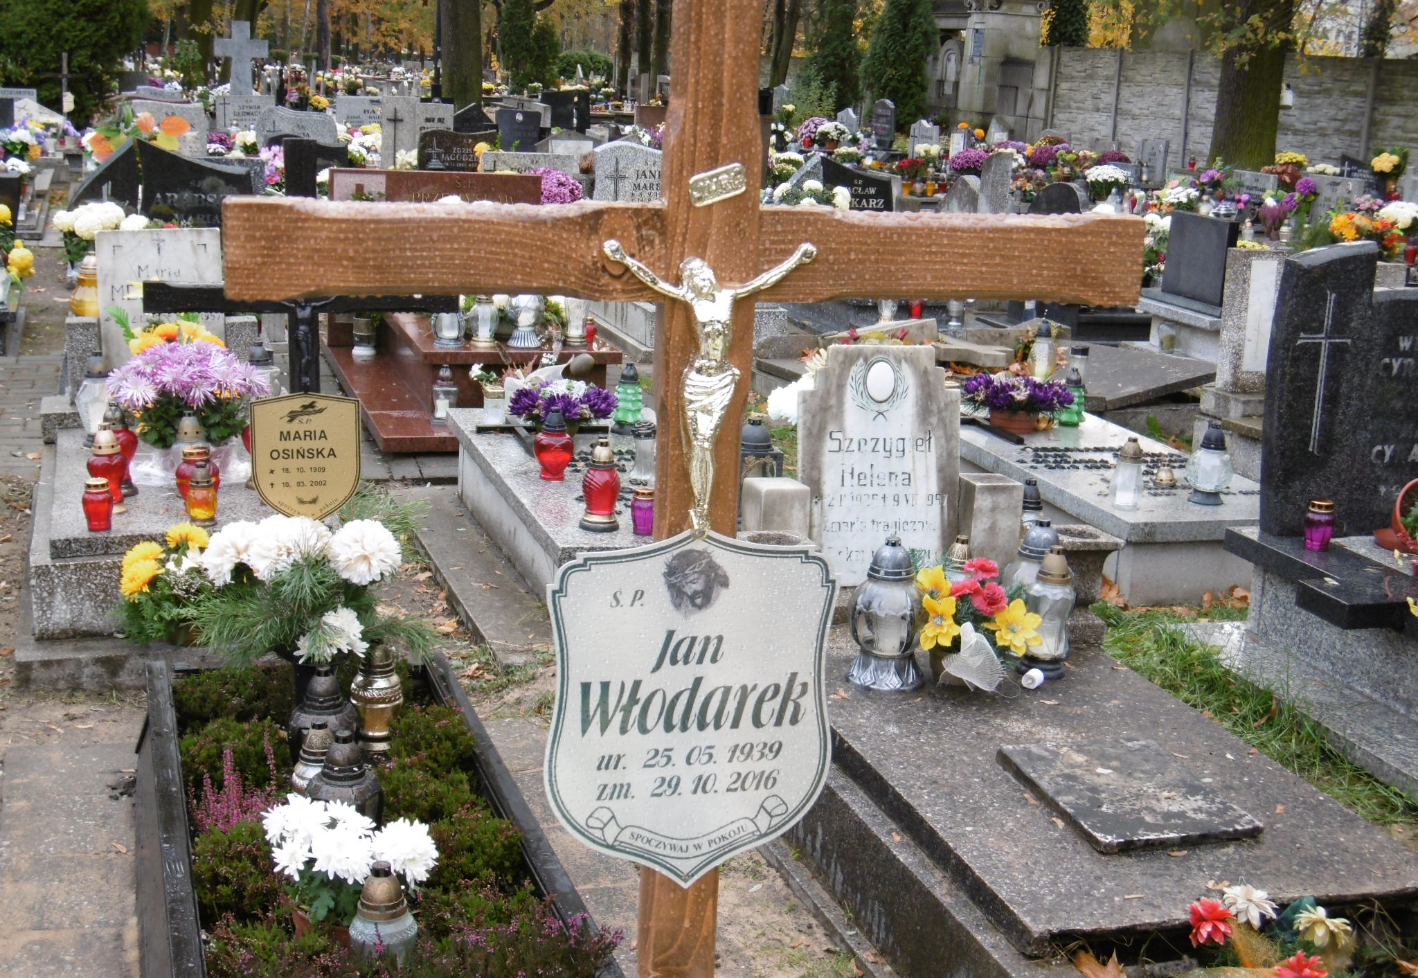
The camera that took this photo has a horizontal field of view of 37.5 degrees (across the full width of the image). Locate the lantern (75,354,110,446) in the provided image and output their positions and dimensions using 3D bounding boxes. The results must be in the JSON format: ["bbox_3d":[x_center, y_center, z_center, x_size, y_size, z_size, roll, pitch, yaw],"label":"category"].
[{"bbox_3d":[-1.970,-0.289,6.671,0.131,0.289,0.131,-2,11,-16],"label":"lantern"}]

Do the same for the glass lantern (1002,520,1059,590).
[{"bbox_3d":[0.740,0.219,4.640,0.168,0.298,0.168,3,11,9],"label":"glass lantern"}]

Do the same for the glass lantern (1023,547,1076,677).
[{"bbox_3d":[0.733,0.262,4.513,0.111,0.280,0.111,3,11,9],"label":"glass lantern"}]

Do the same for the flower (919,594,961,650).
[{"bbox_3d":[0.488,0.280,4.400,0.086,0.117,0.060,4,11,14],"label":"flower"}]

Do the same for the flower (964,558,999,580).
[{"bbox_3d":[0.531,0.154,4.070,0.064,0.042,0.060,4,13,7],"label":"flower"}]

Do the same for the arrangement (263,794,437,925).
[{"bbox_3d":[-0.599,0.646,3.460,0.281,0.267,0.281,-1,11,-10],"label":"arrangement"}]

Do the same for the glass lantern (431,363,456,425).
[{"bbox_3d":[-1.021,-0.362,8.024,0.100,0.225,0.100,-1,13,-16],"label":"glass lantern"}]

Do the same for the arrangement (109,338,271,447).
[{"bbox_3d":[-1.480,-0.272,5.932,0.440,0.310,0.400,-1,13,-16],"label":"arrangement"}]

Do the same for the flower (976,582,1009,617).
[{"bbox_3d":[0.585,0.228,4.320,0.068,0.064,0.055,4,12,8],"label":"flower"}]

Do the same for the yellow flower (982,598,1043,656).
[{"bbox_3d":[0.623,0.283,4.290,0.122,0.112,0.065,4,12,9],"label":"yellow flower"}]

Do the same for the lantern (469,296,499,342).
[{"bbox_3d":[-1.076,-0.866,10.022,0.154,0.293,0.154,0,11,-6],"label":"lantern"}]

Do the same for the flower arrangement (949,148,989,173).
[{"bbox_3d":[2.888,-3.568,22.968,0.464,0.349,0.464,3,11,7],"label":"flower arrangement"}]

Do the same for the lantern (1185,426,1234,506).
[{"bbox_3d":[1.525,-0.072,6.363,0.143,0.240,0.143,-1,13,-16],"label":"lantern"}]

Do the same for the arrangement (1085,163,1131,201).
[{"bbox_3d":[4.007,-3.080,20.968,0.445,0.341,0.445,3,11,10],"label":"arrangement"}]

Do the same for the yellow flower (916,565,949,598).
[{"bbox_3d":[0.432,0.179,4.040,0.063,0.060,0.045,4,13,6],"label":"yellow flower"}]

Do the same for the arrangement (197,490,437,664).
[{"bbox_3d":[-0.798,0.184,4.200,0.480,0.320,0.340,0,13,-11],"label":"arrangement"}]

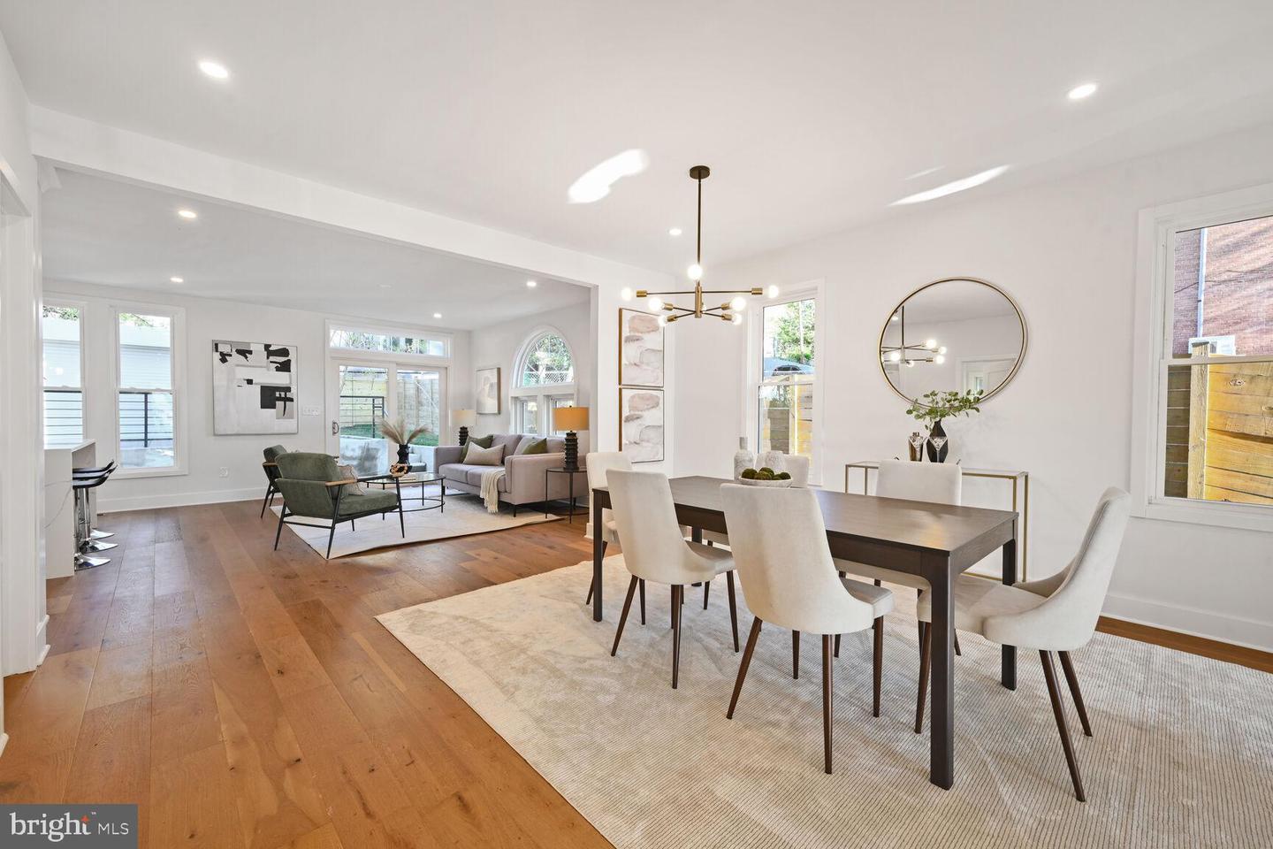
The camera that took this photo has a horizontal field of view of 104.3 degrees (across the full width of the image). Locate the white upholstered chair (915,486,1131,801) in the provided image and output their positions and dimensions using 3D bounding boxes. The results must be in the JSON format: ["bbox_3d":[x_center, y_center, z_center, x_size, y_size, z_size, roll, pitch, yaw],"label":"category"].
[{"bbox_3d":[1.397,0.691,1.828,0.600,0.950,0.490,1,2,44],"label":"white upholstered chair"}]

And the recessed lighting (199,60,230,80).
[{"bbox_3d":[-1.816,-1.530,2.132,0.105,0.020,0.105,-1,2,-42],"label":"recessed lighting"}]

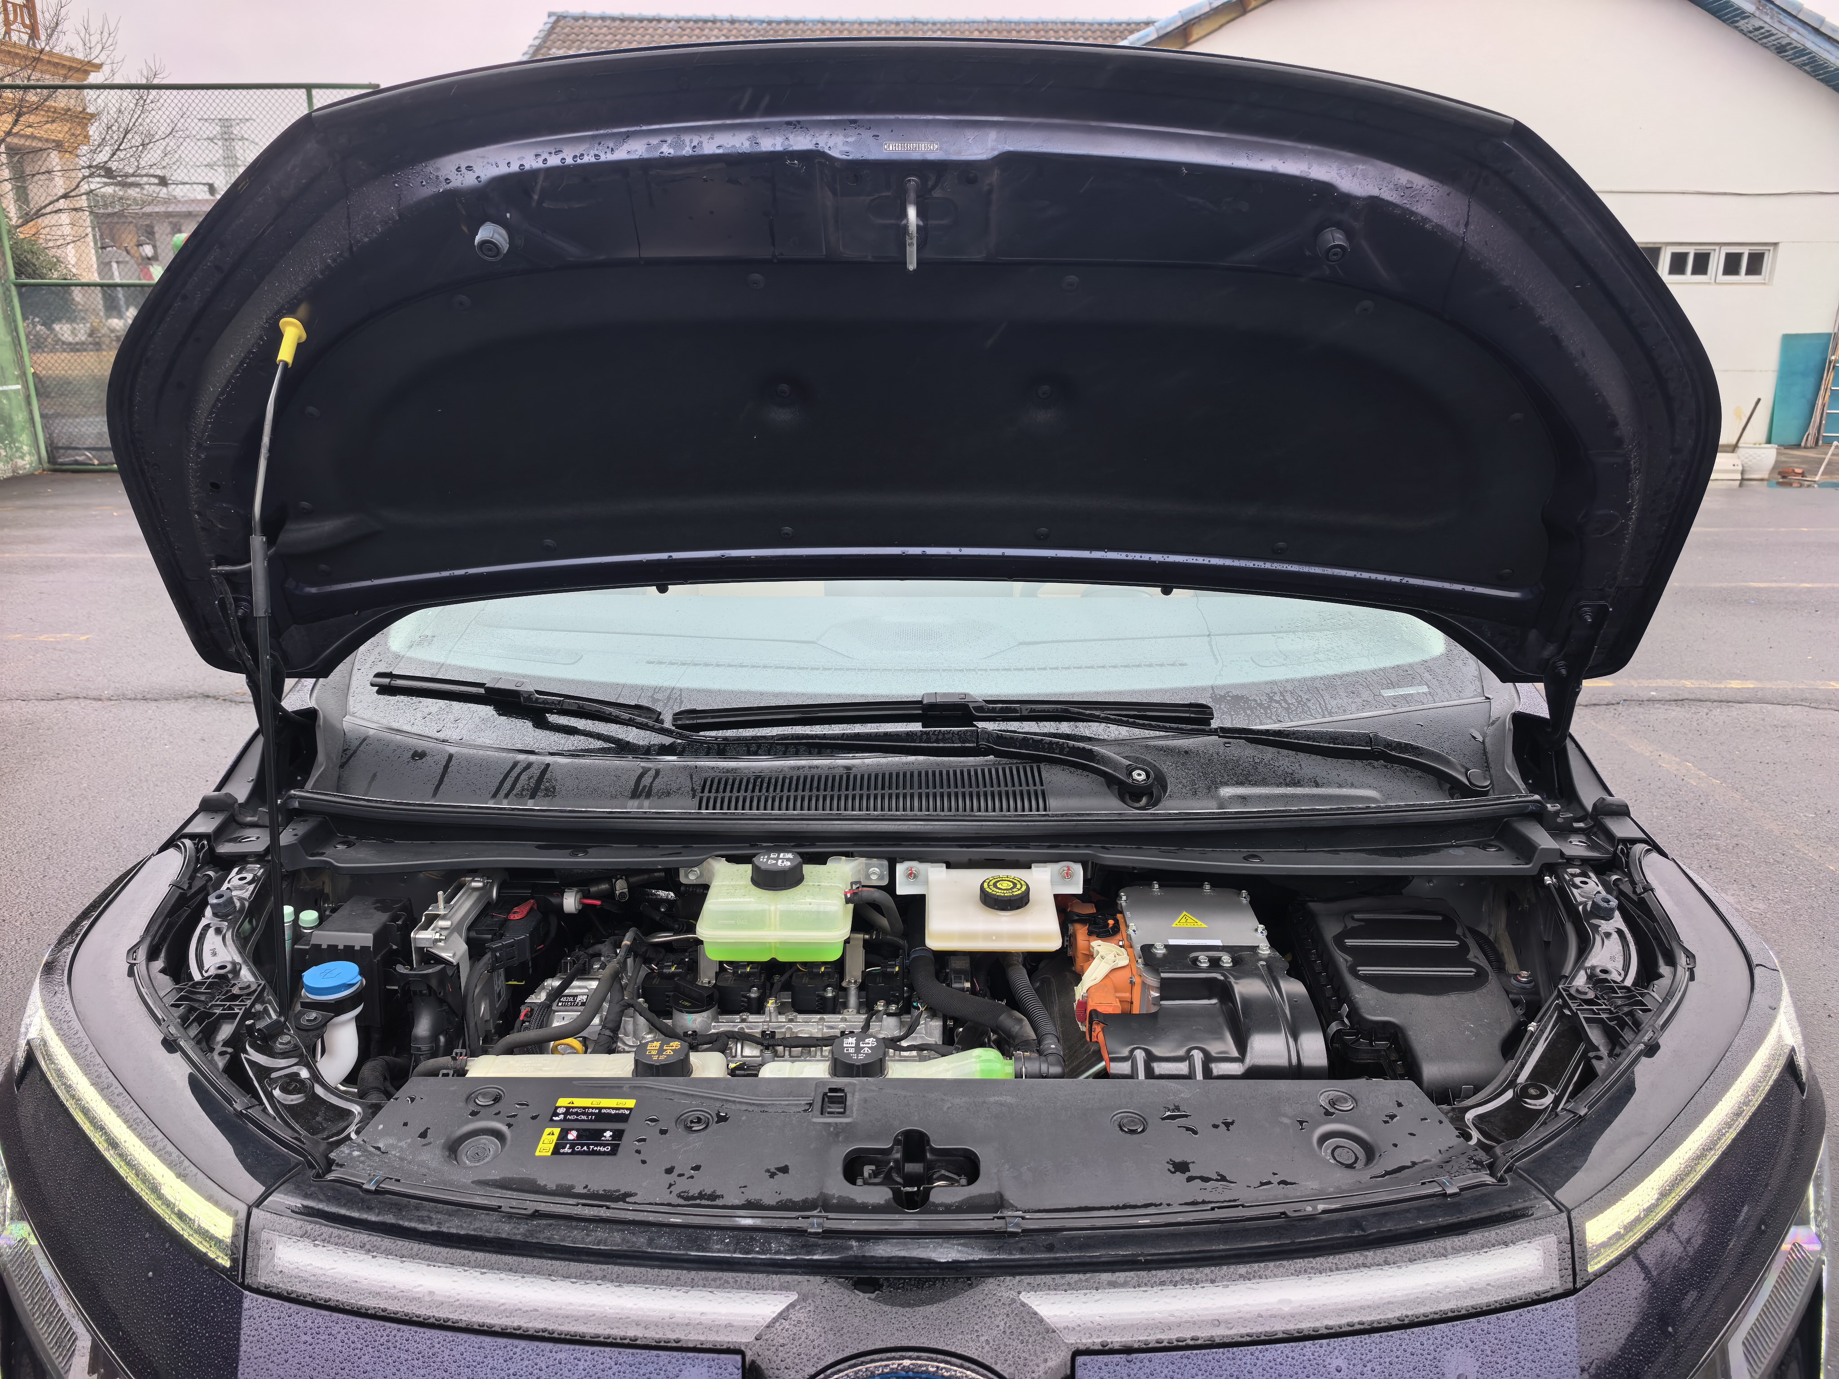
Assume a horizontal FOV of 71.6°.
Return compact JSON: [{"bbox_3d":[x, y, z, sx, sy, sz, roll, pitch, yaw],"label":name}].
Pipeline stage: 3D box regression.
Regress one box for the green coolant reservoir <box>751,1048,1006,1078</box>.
[{"bbox_3d":[-0.030,0.390,1.133,0.215,0.115,0.105,0,15,0],"label":"green coolant reservoir"}]

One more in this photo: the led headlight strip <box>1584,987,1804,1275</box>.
[{"bbox_3d":[0.661,0.370,1.071,0.380,0.075,0.055,-12,19,-37],"label":"led headlight strip"}]

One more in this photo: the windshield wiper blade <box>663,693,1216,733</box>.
[{"bbox_3d":[0.030,0.027,1.540,0.650,0.038,0.042,0,15,0],"label":"windshield wiper blade"}]

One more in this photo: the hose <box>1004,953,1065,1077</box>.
[{"bbox_3d":[0.106,0.297,1.165,0.054,0.090,0.100,0,15,0],"label":"hose"}]

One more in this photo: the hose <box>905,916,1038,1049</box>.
[{"bbox_3d":[0.048,0.277,1.210,0.115,0.095,0.130,0,15,0],"label":"hose"}]

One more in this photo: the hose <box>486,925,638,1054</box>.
[{"bbox_3d":[-0.332,0.285,1.200,0.125,0.095,0.120,0,15,0],"label":"hose"}]

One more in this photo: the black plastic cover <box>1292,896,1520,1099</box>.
[{"bbox_3d":[0.503,0.359,1.349,0.195,0.150,0.270,0,23,0],"label":"black plastic cover"}]

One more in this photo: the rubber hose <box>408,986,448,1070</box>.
[{"bbox_3d":[-0.463,0.318,1.200,0.035,0.080,0.036,0,15,0],"label":"rubber hose"}]

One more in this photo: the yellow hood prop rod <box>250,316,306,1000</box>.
[{"bbox_3d":[-0.585,-0.009,1.160,0.045,0.640,0.036,7,13,-2],"label":"yellow hood prop rod"}]

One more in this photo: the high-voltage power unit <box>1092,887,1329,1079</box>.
[{"bbox_3d":[0.290,0.349,1.340,0.205,0.165,0.265,0,20,0],"label":"high-voltage power unit"}]

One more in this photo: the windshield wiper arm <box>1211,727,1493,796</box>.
[{"bbox_3d":[0.493,0.077,1.460,0.300,0.036,0.036,12,18,16],"label":"windshield wiper arm"}]

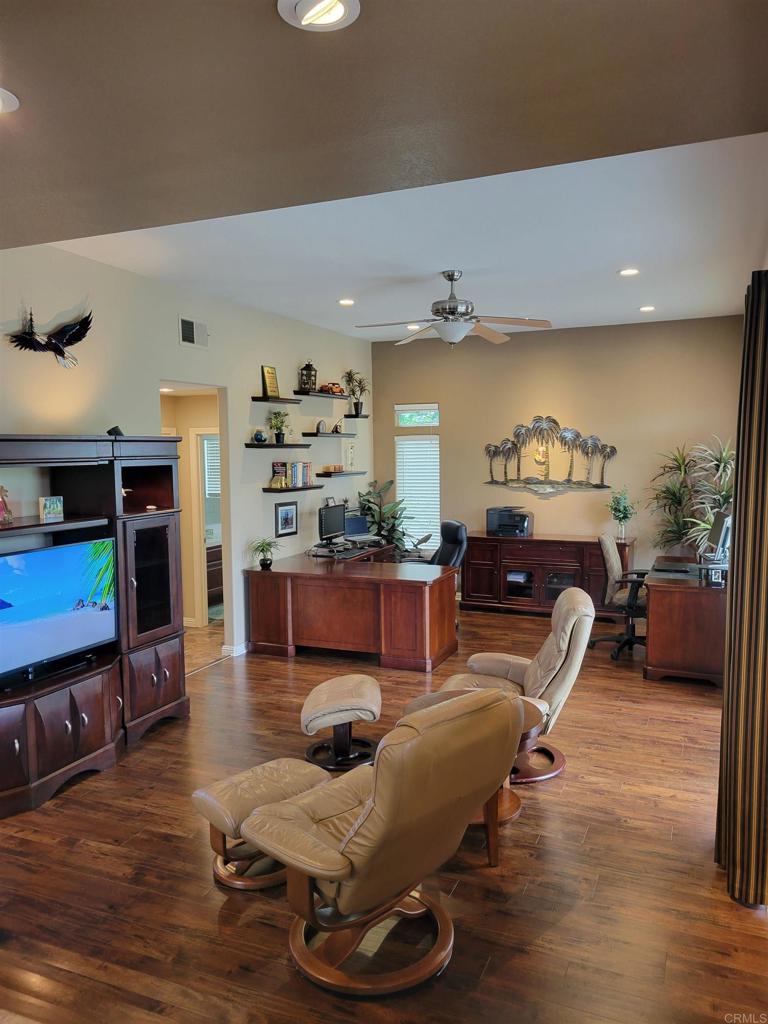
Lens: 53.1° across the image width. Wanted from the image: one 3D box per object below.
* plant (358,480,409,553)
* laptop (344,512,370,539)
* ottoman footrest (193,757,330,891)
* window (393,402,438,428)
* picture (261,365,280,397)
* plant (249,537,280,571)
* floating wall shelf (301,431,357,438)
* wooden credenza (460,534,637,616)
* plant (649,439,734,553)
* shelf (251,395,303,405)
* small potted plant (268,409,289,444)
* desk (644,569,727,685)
[{"bbox_3d":[0.035,0.286,8.927,0.620,1.350,0.620,-1,5,-7],"label":"plant"},{"bbox_3d":[-0.239,0.185,8.789,0.355,0.264,0.272,-5,7,-41],"label":"laptop"},{"bbox_3d":[-0.544,1.368,3.356,0.420,0.410,0.530,4,7,42],"label":"ottoman footrest"},{"bbox_3d":[0.405,-1.174,9.419,0.585,0.310,0.090,2,5,23],"label":"window"},{"bbox_3d":[-1.060,-1.220,7.244,0.060,0.290,0.220,1,5,23],"label":"picture"},{"bbox_3d":[-1.092,0.380,7.066,0.250,0.280,0.250,0,5,0],"label":"plant"},{"bbox_3d":[-0.580,-0.837,8.457,0.195,0.044,0.920,1,5,23],"label":"floating wall shelf"},{"bbox_3d":[1.833,0.707,8.694,1.855,0.848,0.550,1,5,23],"label":"wooden credenza"},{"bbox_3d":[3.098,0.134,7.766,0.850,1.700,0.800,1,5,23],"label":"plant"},{"bbox_3d":[-1.007,-1.062,7.364,0.200,0.045,0.630,2,5,23],"label":"shelf"},{"bbox_3d":[-1.001,-0.818,7.382,0.180,0.330,0.180,0,5,0],"label":"small potted plant"},{"bbox_3d":[2.609,0.878,6.580,0.640,0.770,1.530,1,5,23],"label":"desk"}]

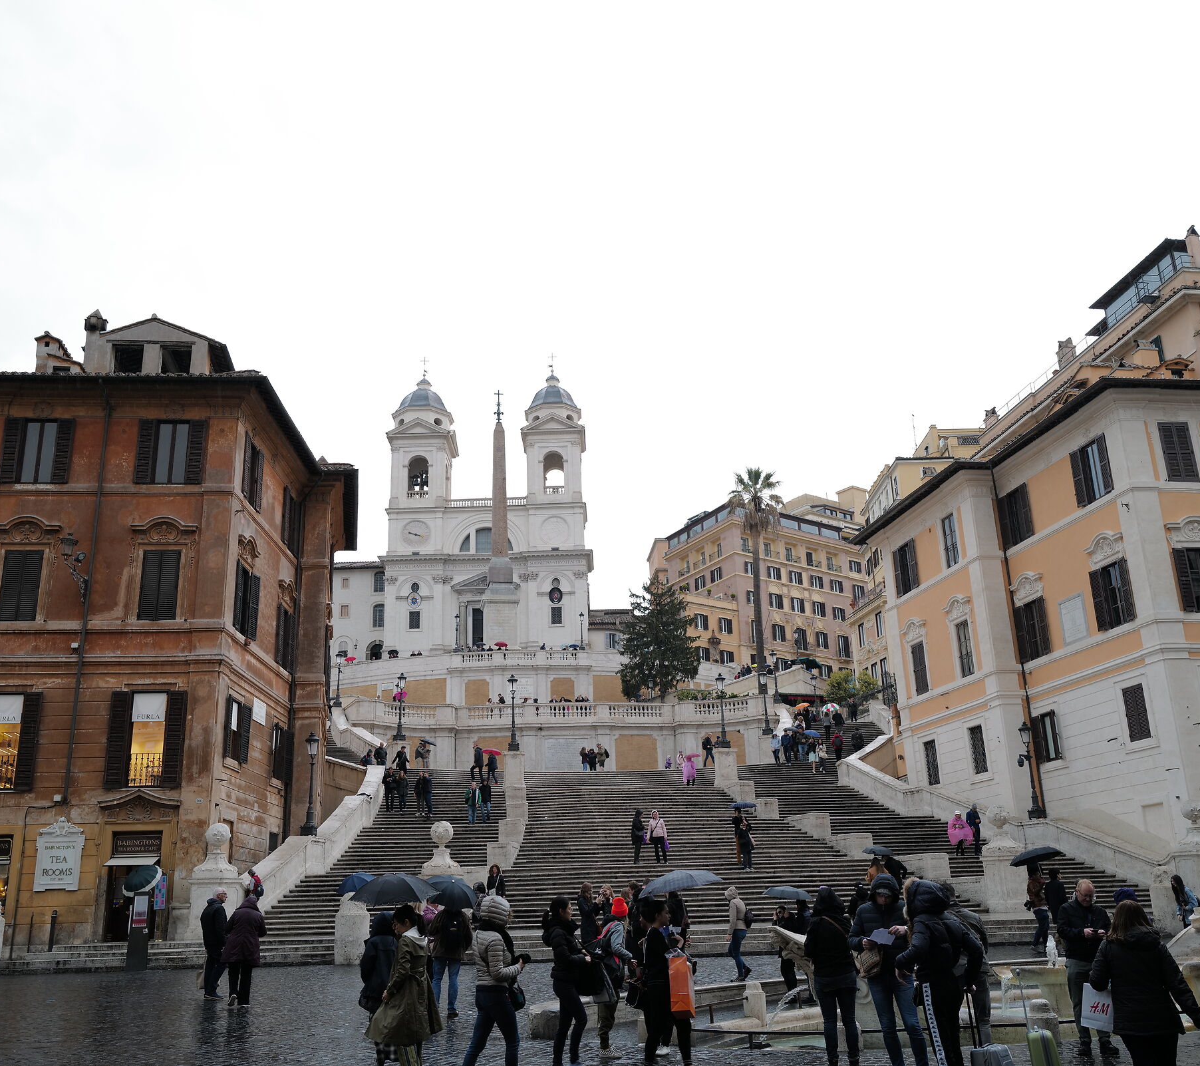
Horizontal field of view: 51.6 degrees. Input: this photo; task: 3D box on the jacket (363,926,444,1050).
[{"bbox_3d":[-1.820,4.225,11.578,0.600,1.050,0.520,-8,-19,20],"label":"jacket"}]

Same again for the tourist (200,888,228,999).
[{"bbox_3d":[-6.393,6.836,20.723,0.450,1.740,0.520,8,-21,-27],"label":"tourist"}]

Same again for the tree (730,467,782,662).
[{"bbox_3d":[10.704,4.043,84.056,3.748,18.066,3.748,-2,-18,0],"label":"tree"}]

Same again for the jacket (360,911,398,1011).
[{"bbox_3d":[-2.227,4.409,12.780,0.490,0.996,0.330,-1,-18,-3],"label":"jacket"}]

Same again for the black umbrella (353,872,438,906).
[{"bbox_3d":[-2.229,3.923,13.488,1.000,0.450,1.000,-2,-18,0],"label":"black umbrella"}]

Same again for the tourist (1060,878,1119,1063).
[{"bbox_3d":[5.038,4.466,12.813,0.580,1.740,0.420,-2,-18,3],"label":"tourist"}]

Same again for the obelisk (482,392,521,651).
[{"bbox_3d":[-9.499,0.225,120.483,3.700,29.936,3.700,-2,-18,0],"label":"obelisk"}]

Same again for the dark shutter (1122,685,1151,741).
[{"bbox_3d":[18.578,6.236,42.999,0.080,1.850,1.150,2,-18,-9],"label":"dark shutter"}]

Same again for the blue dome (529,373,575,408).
[{"bbox_3d":[-5.599,-16.764,147.298,5.600,4.200,5.600,-1,-18,0],"label":"blue dome"}]

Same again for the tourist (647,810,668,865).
[{"bbox_3d":[1.764,9.645,39.415,0.600,1.640,0.380,-5,-18,8],"label":"tourist"}]

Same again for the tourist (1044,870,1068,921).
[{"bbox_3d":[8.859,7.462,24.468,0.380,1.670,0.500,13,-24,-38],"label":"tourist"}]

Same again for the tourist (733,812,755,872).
[{"bbox_3d":[4.348,9.366,37.817,0.600,1.720,0.480,-3,-18,3],"label":"tourist"}]

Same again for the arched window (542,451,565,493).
[{"bbox_3d":[-5.672,-7.437,152.659,2.759,5.569,0.600,-2,-18,0],"label":"arched window"}]

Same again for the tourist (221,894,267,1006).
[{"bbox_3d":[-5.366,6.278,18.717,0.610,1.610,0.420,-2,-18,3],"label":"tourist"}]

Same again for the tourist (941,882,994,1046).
[{"bbox_3d":[3.631,4.451,12.715,0.550,1.700,0.480,10,-22,-32],"label":"tourist"}]

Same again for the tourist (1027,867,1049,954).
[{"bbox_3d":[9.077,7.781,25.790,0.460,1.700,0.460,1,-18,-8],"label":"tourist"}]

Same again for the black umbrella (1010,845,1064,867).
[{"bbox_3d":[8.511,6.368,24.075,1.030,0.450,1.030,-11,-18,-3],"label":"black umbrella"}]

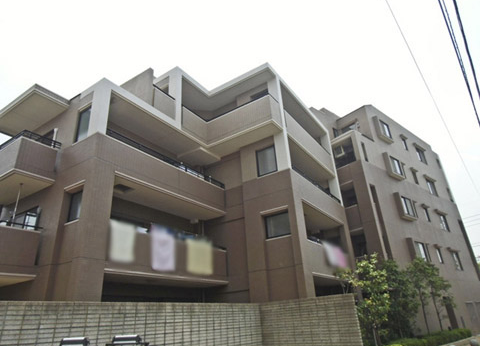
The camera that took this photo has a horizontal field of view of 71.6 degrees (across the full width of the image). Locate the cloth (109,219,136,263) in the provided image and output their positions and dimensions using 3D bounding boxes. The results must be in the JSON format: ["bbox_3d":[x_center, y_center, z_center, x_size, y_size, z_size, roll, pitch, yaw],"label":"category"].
[{"bbox_3d":[-3.443,2.002,9.741,0.164,1.189,0.935,-18,-28,29],"label":"cloth"}]

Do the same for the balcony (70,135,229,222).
[{"bbox_3d":[-3.145,0.496,12.776,1.656,1.181,6.494,-18,-28,29],"label":"balcony"}]

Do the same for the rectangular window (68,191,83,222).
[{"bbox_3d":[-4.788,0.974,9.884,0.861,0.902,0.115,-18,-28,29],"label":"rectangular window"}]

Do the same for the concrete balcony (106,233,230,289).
[{"bbox_3d":[-2.713,3.186,11.899,1.533,1.287,5.806,-18,-28,29],"label":"concrete balcony"}]

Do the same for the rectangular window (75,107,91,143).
[{"bbox_3d":[-5.109,-1.641,11.014,0.763,1.197,0.115,-18,-28,29],"label":"rectangular window"}]

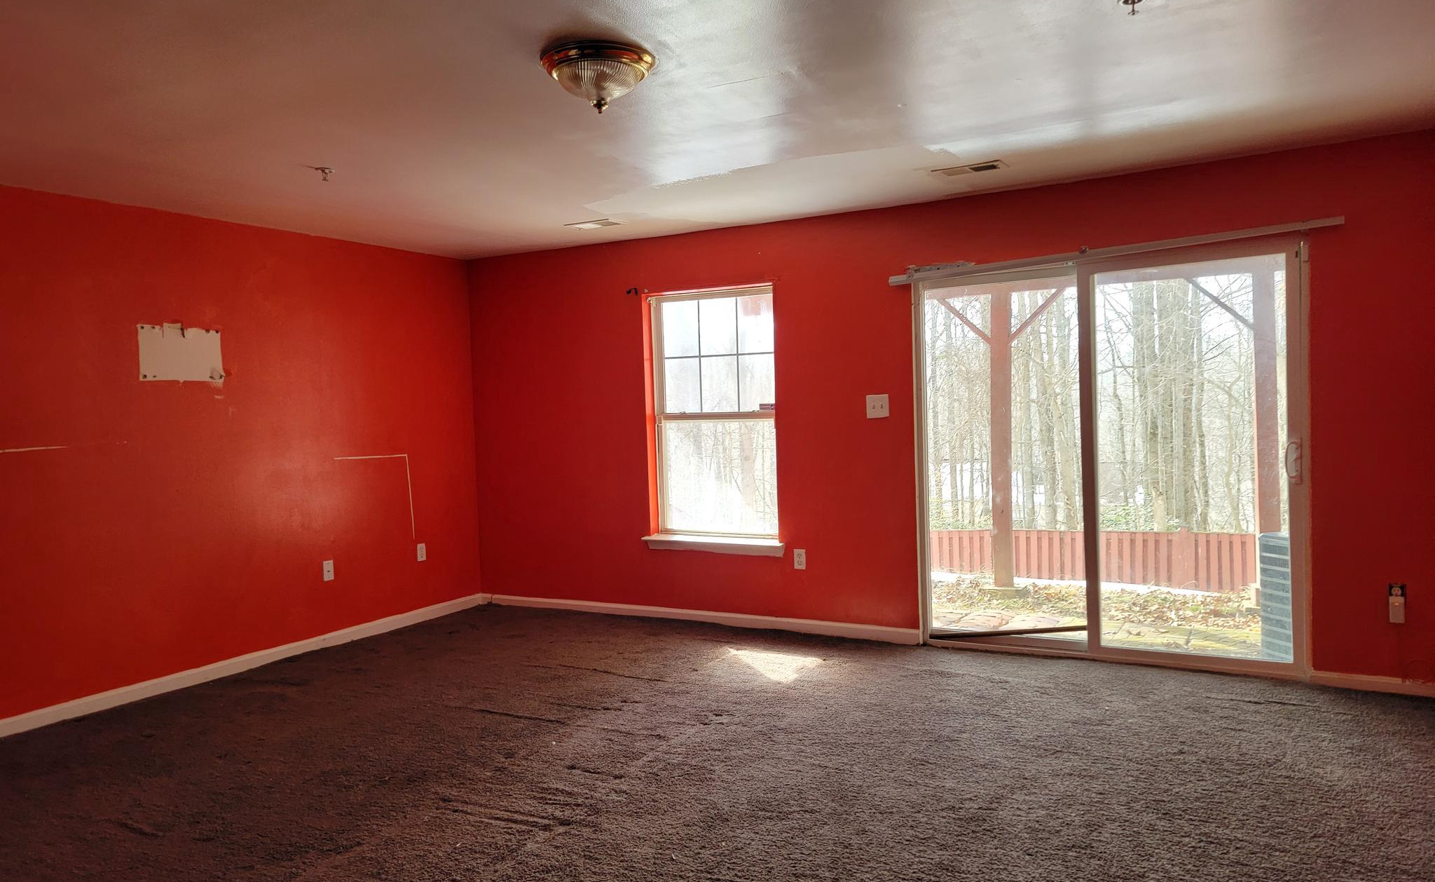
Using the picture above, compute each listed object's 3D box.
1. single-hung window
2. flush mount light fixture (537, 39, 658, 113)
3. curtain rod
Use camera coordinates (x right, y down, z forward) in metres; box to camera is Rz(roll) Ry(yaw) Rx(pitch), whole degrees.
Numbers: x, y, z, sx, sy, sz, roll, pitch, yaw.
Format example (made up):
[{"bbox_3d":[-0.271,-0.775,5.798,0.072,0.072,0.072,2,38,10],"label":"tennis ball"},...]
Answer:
[{"bbox_3d":[0.002,-0.164,6.172,0.910,1.520,0.100,-1,2,29],"label":"single-hung window"},{"bbox_3d":[-0.352,-1.071,2.981,0.340,0.180,0.340,-2,2,0],"label":"flush mount light fixture"},{"bbox_3d":[1.859,-0.920,4.917,2.105,0.045,0.050,-3,1,29],"label":"curtain rod"}]

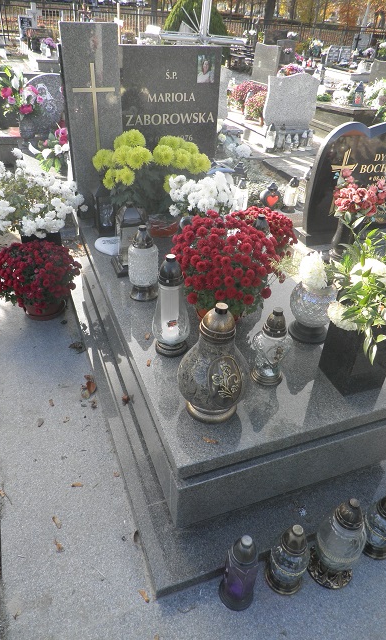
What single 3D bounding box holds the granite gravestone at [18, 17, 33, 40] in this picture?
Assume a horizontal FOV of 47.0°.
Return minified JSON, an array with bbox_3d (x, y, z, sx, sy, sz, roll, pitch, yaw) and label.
[{"bbox_3d":[-4.444,-7.783,11.873,0.359,0.582,0.107,-10,37,-18],"label":"granite gravestone"}]

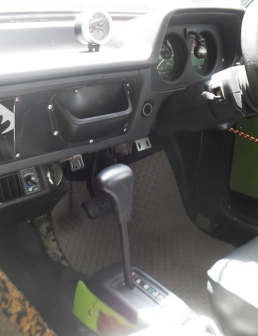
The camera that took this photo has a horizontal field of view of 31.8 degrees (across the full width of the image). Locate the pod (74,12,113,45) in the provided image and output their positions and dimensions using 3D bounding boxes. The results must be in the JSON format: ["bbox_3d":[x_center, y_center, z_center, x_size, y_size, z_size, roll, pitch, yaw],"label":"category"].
[{"bbox_3d":[-0.073,-0.289,0.930,0.041,0.067,0.066,11,20,43],"label":"pod"}]

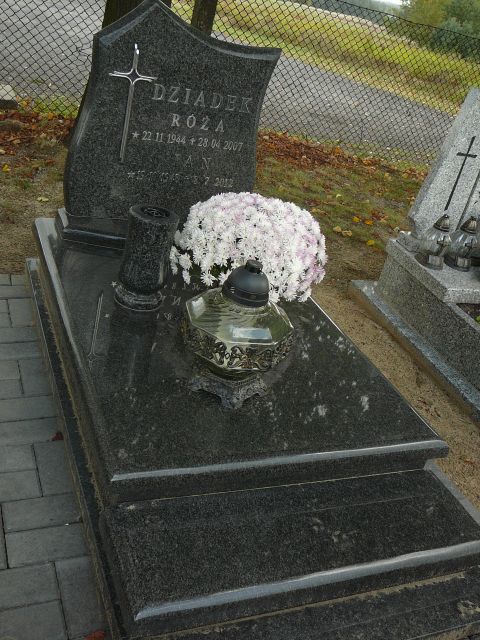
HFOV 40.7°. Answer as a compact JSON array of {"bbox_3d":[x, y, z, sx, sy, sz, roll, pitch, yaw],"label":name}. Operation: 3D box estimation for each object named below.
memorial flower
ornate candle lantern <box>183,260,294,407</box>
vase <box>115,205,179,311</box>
[{"bbox_3d":[0.036,-0.208,2.079,0.490,0.390,0.490,-1,32,-25],"label":"memorial flower"},{"bbox_3d":[-0.005,0.021,1.670,0.268,0.382,0.268,3,31,-18],"label":"ornate candle lantern"},{"bbox_3d":[-0.292,-0.191,2.008,0.154,0.296,0.154,-1,32,-25],"label":"vase"}]

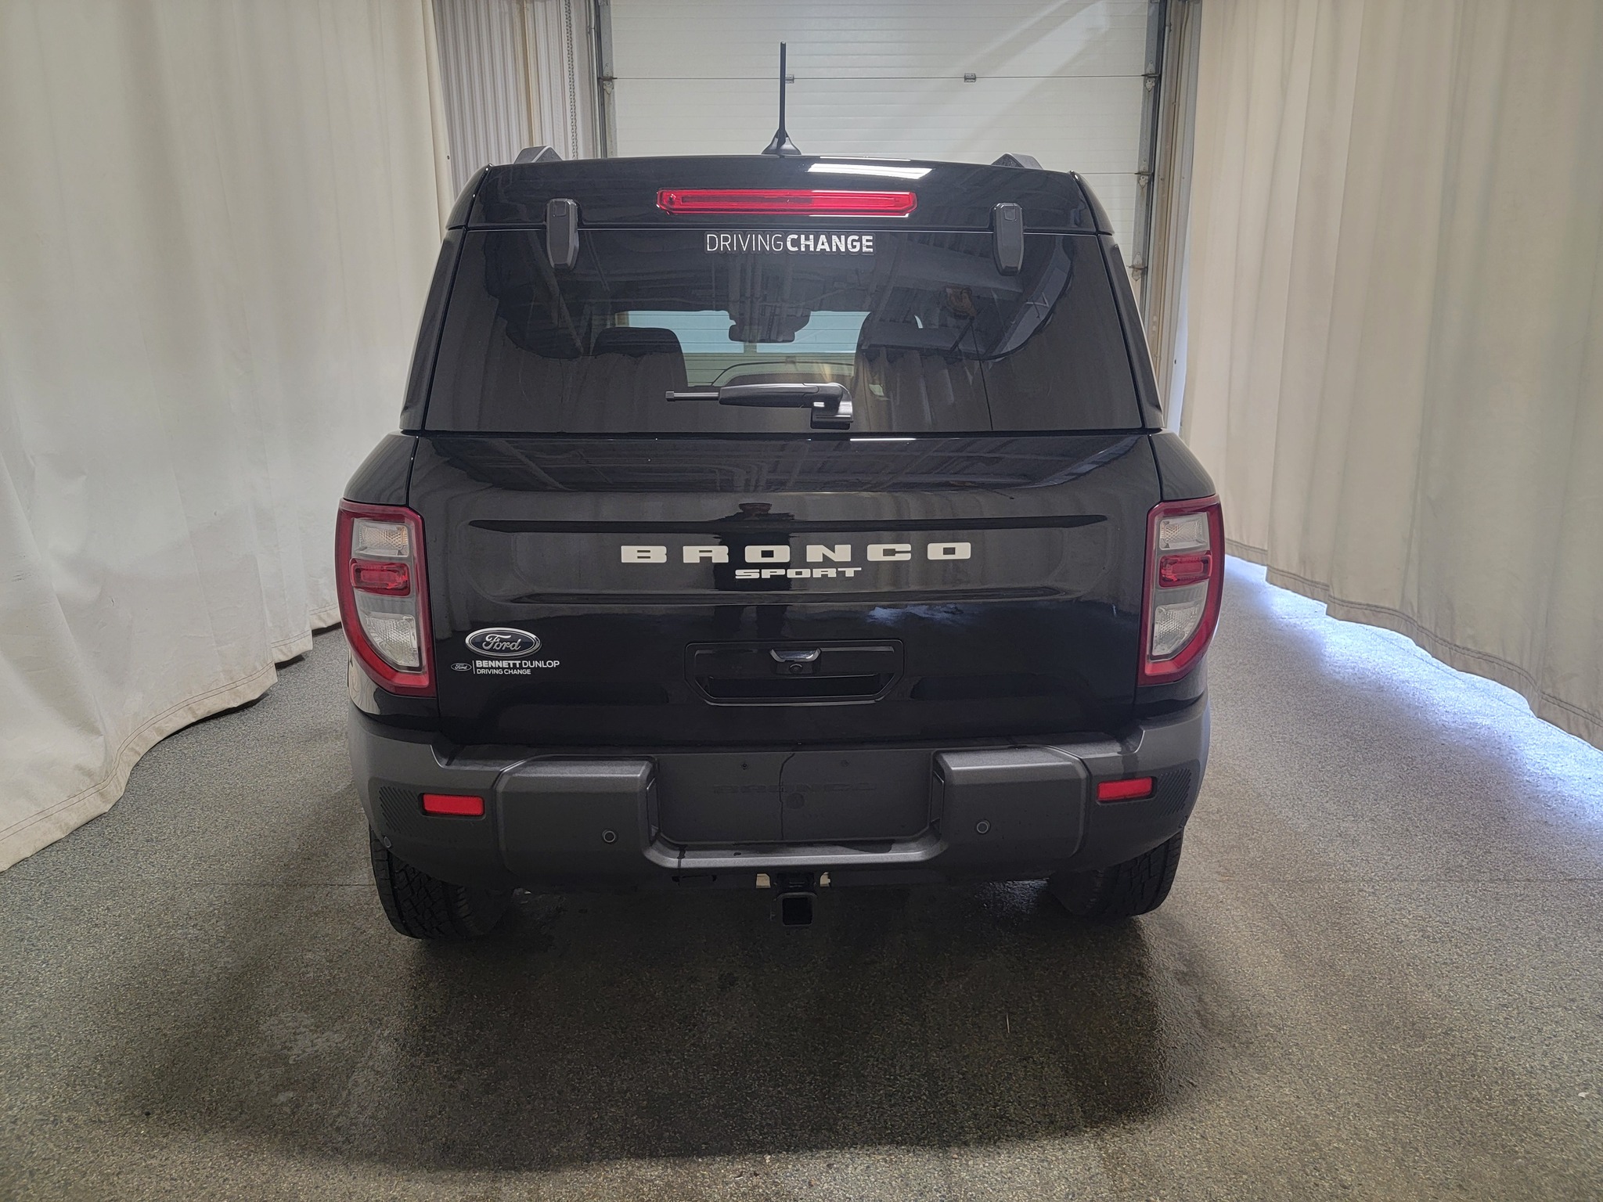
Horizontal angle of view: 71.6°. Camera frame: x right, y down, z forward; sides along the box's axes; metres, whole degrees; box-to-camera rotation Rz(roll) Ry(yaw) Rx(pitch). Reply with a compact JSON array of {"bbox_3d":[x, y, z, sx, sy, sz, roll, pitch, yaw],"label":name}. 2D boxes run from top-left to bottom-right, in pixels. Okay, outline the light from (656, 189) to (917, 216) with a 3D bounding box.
[{"bbox_3d":[-0.025,-0.691,1.927,0.460,0.052,0.045,-1,5,-3],"label":"light"}]

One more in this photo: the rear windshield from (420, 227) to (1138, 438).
[{"bbox_3d":[-0.019,-0.462,1.904,1.240,0.350,0.090,-1,-2,-3],"label":"rear windshield"}]

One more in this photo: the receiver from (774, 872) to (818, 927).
[{"bbox_3d":[-0.012,0.529,2.046,0.079,0.100,0.120,-1,15,-3],"label":"receiver"}]

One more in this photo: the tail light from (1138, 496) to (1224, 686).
[{"bbox_3d":[0.710,-0.029,2.041,0.200,0.345,0.165,-1,15,-3],"label":"tail light"}]

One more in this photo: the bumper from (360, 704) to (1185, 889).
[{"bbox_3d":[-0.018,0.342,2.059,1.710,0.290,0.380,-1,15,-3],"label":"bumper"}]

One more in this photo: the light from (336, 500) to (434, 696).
[{"bbox_3d":[-0.748,-0.011,1.952,0.200,0.345,0.165,-1,15,-3],"label":"light"}]

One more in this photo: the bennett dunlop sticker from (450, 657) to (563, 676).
[{"bbox_3d":[-0.504,0.112,1.895,0.193,0.037,0.006,-1,12,-3],"label":"bennett dunlop sticker"}]

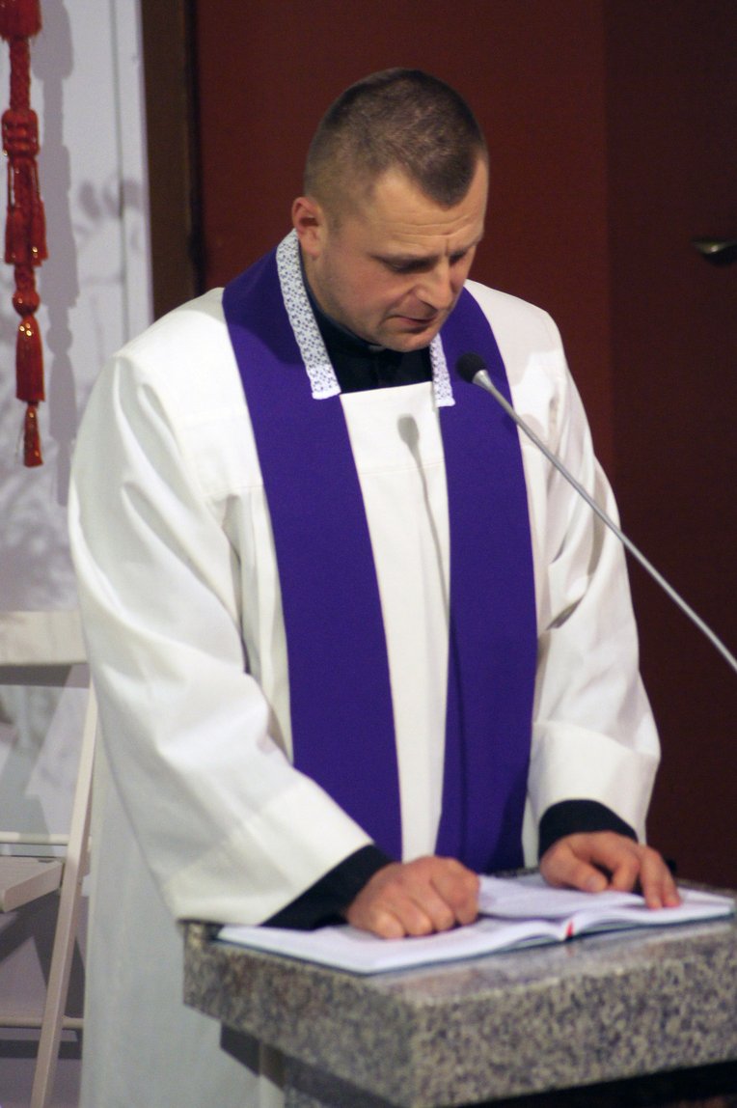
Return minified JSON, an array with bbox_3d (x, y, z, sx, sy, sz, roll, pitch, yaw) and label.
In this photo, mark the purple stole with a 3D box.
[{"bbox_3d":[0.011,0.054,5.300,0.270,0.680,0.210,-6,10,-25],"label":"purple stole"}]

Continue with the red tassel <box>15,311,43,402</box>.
[{"bbox_3d":[-0.376,-0.219,6.150,0.030,0.101,0.027,-1,9,0],"label":"red tassel"}]

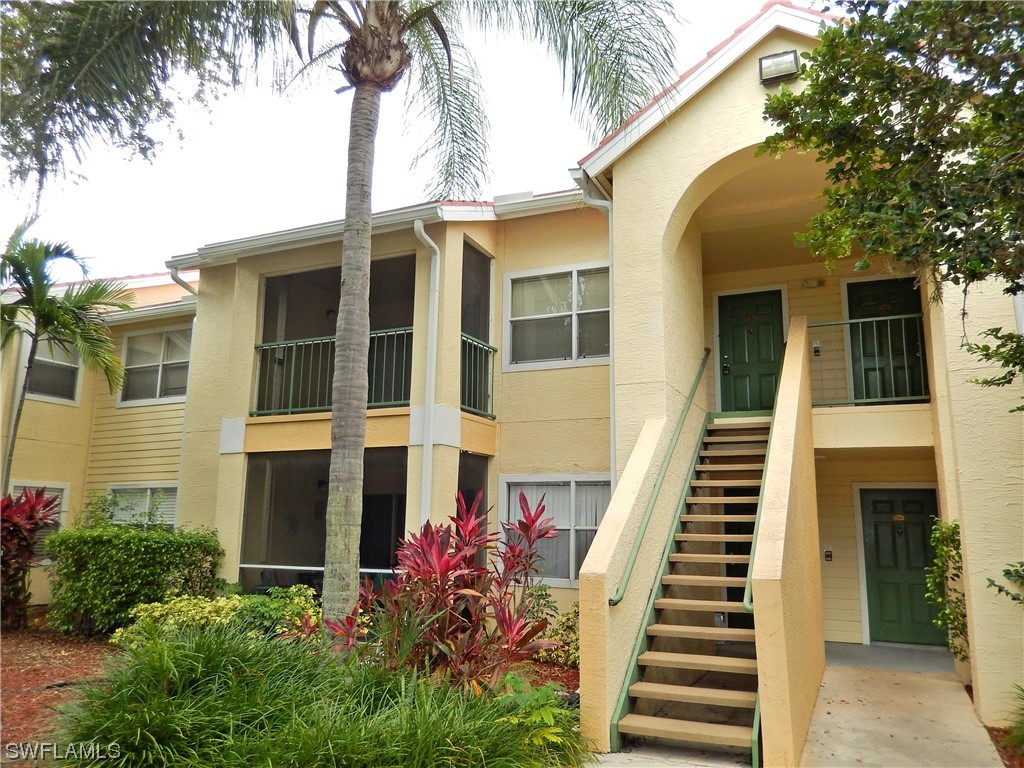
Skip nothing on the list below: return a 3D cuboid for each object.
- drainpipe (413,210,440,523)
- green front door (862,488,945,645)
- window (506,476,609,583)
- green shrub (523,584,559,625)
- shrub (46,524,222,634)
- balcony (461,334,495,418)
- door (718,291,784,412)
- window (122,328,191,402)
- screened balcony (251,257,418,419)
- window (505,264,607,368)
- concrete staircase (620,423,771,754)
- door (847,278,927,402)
[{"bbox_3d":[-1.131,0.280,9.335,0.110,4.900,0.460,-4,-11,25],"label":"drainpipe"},{"bbox_3d":[5.292,2.455,9.989,0.930,2.030,0.060,-4,-11,25],"label":"green front door"},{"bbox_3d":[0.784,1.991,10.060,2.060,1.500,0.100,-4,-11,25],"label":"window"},{"bbox_3d":[0.385,2.953,9.606,0.520,0.700,0.500,-4,-11,25],"label":"green shrub"},{"bbox_3d":[-5.488,2.775,10.634,2.200,1.420,1.100,-4,-11,25],"label":"shrub"},{"bbox_3d":[-0.454,-0.077,10.479,0.060,1.090,1.120,-4,-11,25],"label":"balcony"},{"bbox_3d":[3.671,-0.398,11.268,0.930,2.030,0.060,-4,-11,25],"label":"door"},{"bbox_3d":[-6.820,-0.342,14.212,2.130,1.490,0.100,-4,-11,25],"label":"window"},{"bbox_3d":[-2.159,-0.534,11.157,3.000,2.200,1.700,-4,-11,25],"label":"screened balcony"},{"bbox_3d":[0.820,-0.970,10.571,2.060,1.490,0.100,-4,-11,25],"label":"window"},{"bbox_3d":[2.020,1.439,7.099,0.990,2.970,4.170,-4,-11,25],"label":"concrete staircase"},{"bbox_3d":[5.337,-0.511,10.497,0.930,2.030,0.060,-4,-11,25],"label":"door"}]

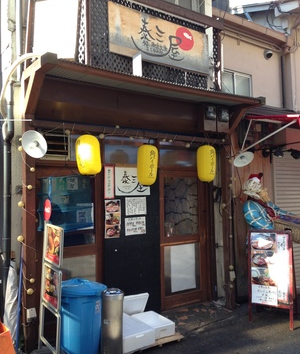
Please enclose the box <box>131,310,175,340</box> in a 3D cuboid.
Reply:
[{"bbox_3d":[0.017,1.545,3.973,0.280,0.117,0.455,0,-3,-31],"label":"box"}]

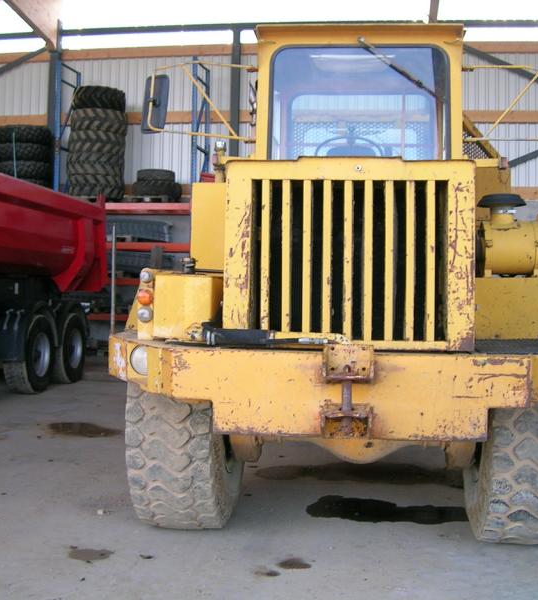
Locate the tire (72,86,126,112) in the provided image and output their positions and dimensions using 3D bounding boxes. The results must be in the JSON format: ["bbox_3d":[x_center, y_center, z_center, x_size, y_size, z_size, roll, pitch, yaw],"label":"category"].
[{"bbox_3d":[-3.288,-3.780,15.600,1.050,0.400,1.050,1,0,10],"label":"tire"}]

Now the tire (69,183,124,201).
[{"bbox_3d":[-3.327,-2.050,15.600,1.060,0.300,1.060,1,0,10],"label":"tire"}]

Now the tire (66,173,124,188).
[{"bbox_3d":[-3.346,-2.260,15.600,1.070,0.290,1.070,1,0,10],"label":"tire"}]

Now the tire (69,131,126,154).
[{"bbox_3d":[-3.238,-2.904,15.300,1.065,0.410,1.065,1,1,9],"label":"tire"}]

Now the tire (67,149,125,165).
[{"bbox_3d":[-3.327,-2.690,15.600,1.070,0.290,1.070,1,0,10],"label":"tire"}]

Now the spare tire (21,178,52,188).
[{"bbox_3d":[-4.835,-2.150,15.900,1.080,0.330,1.080,1,0,10],"label":"spare tire"}]

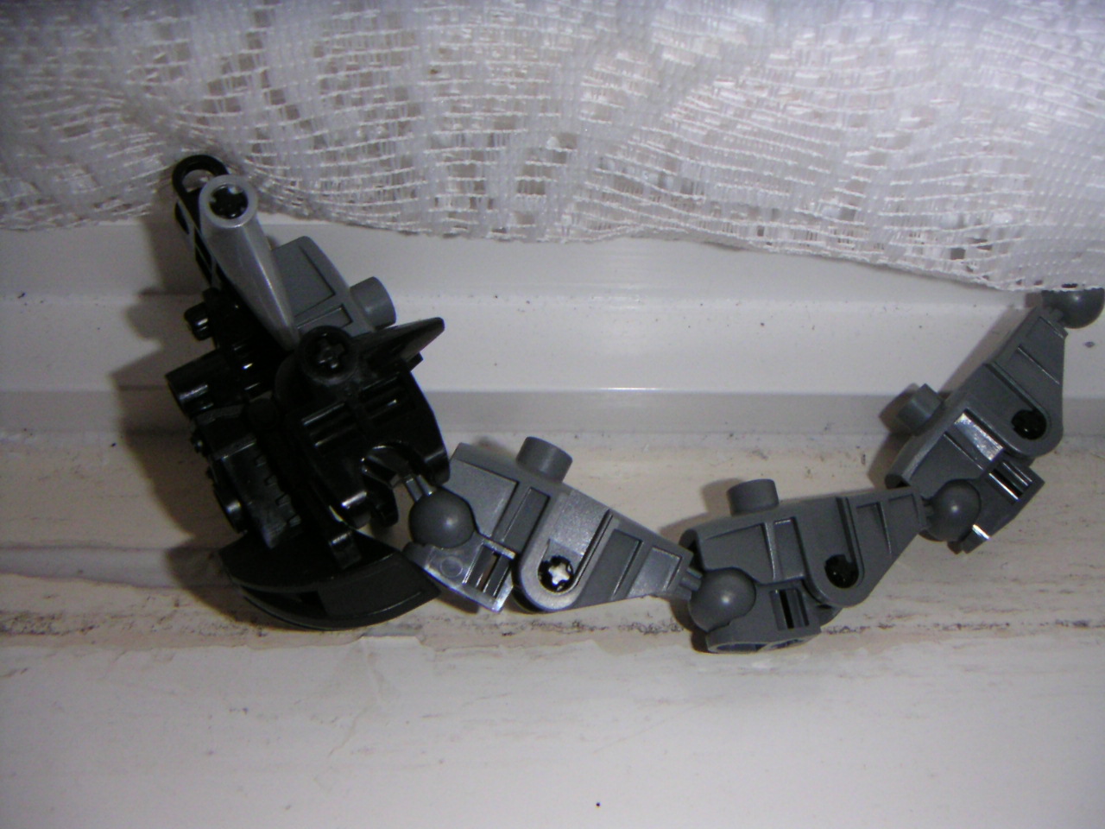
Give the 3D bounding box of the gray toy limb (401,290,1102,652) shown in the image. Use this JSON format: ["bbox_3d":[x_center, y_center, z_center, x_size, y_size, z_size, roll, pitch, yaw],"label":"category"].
[{"bbox_3d":[0.041,0.013,0.194,0.131,0.019,0.049,-14,72,-12],"label":"gray toy limb"}]

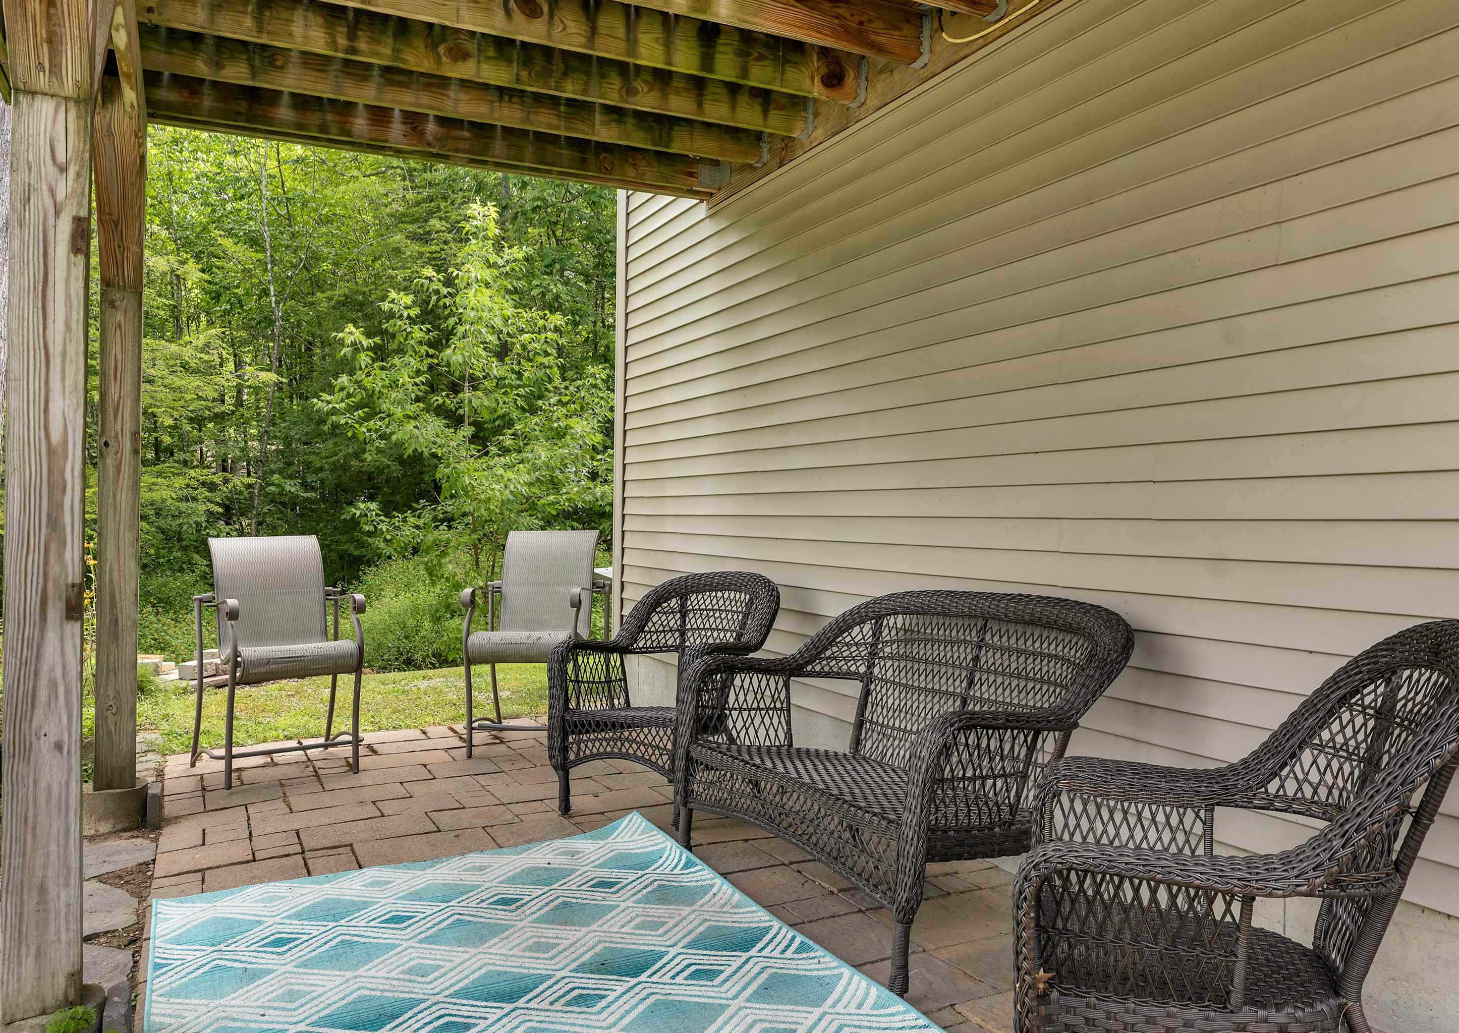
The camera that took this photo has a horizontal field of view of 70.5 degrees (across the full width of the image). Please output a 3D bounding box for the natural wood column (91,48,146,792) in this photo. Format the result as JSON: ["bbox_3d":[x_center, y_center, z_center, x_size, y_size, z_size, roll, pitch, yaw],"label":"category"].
[{"bbox_3d":[-2.413,-0.306,4.092,0.141,2.734,0.141,1,0,-27],"label":"natural wood column"}]

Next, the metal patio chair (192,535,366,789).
[{"bbox_3d":[-2.026,0.602,4.623,0.623,1.045,0.663,1,0,-38],"label":"metal patio chair"}]

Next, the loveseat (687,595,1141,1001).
[{"bbox_3d":[0.438,0.692,3.184,0.799,0.915,1.337,1,0,-27],"label":"loveseat"}]

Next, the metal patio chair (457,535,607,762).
[{"bbox_3d":[-0.948,0.613,5.115,0.623,1.045,0.663,1,0,3],"label":"metal patio chair"}]

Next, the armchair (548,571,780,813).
[{"bbox_3d":[-0.257,0.685,4.176,0.683,0.909,0.804,1,0,25],"label":"armchair"}]

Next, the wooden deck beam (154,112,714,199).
[{"bbox_3d":[-1.258,-1.672,4.588,2.613,0.201,0.045,-1,1,-27],"label":"wooden deck beam"}]

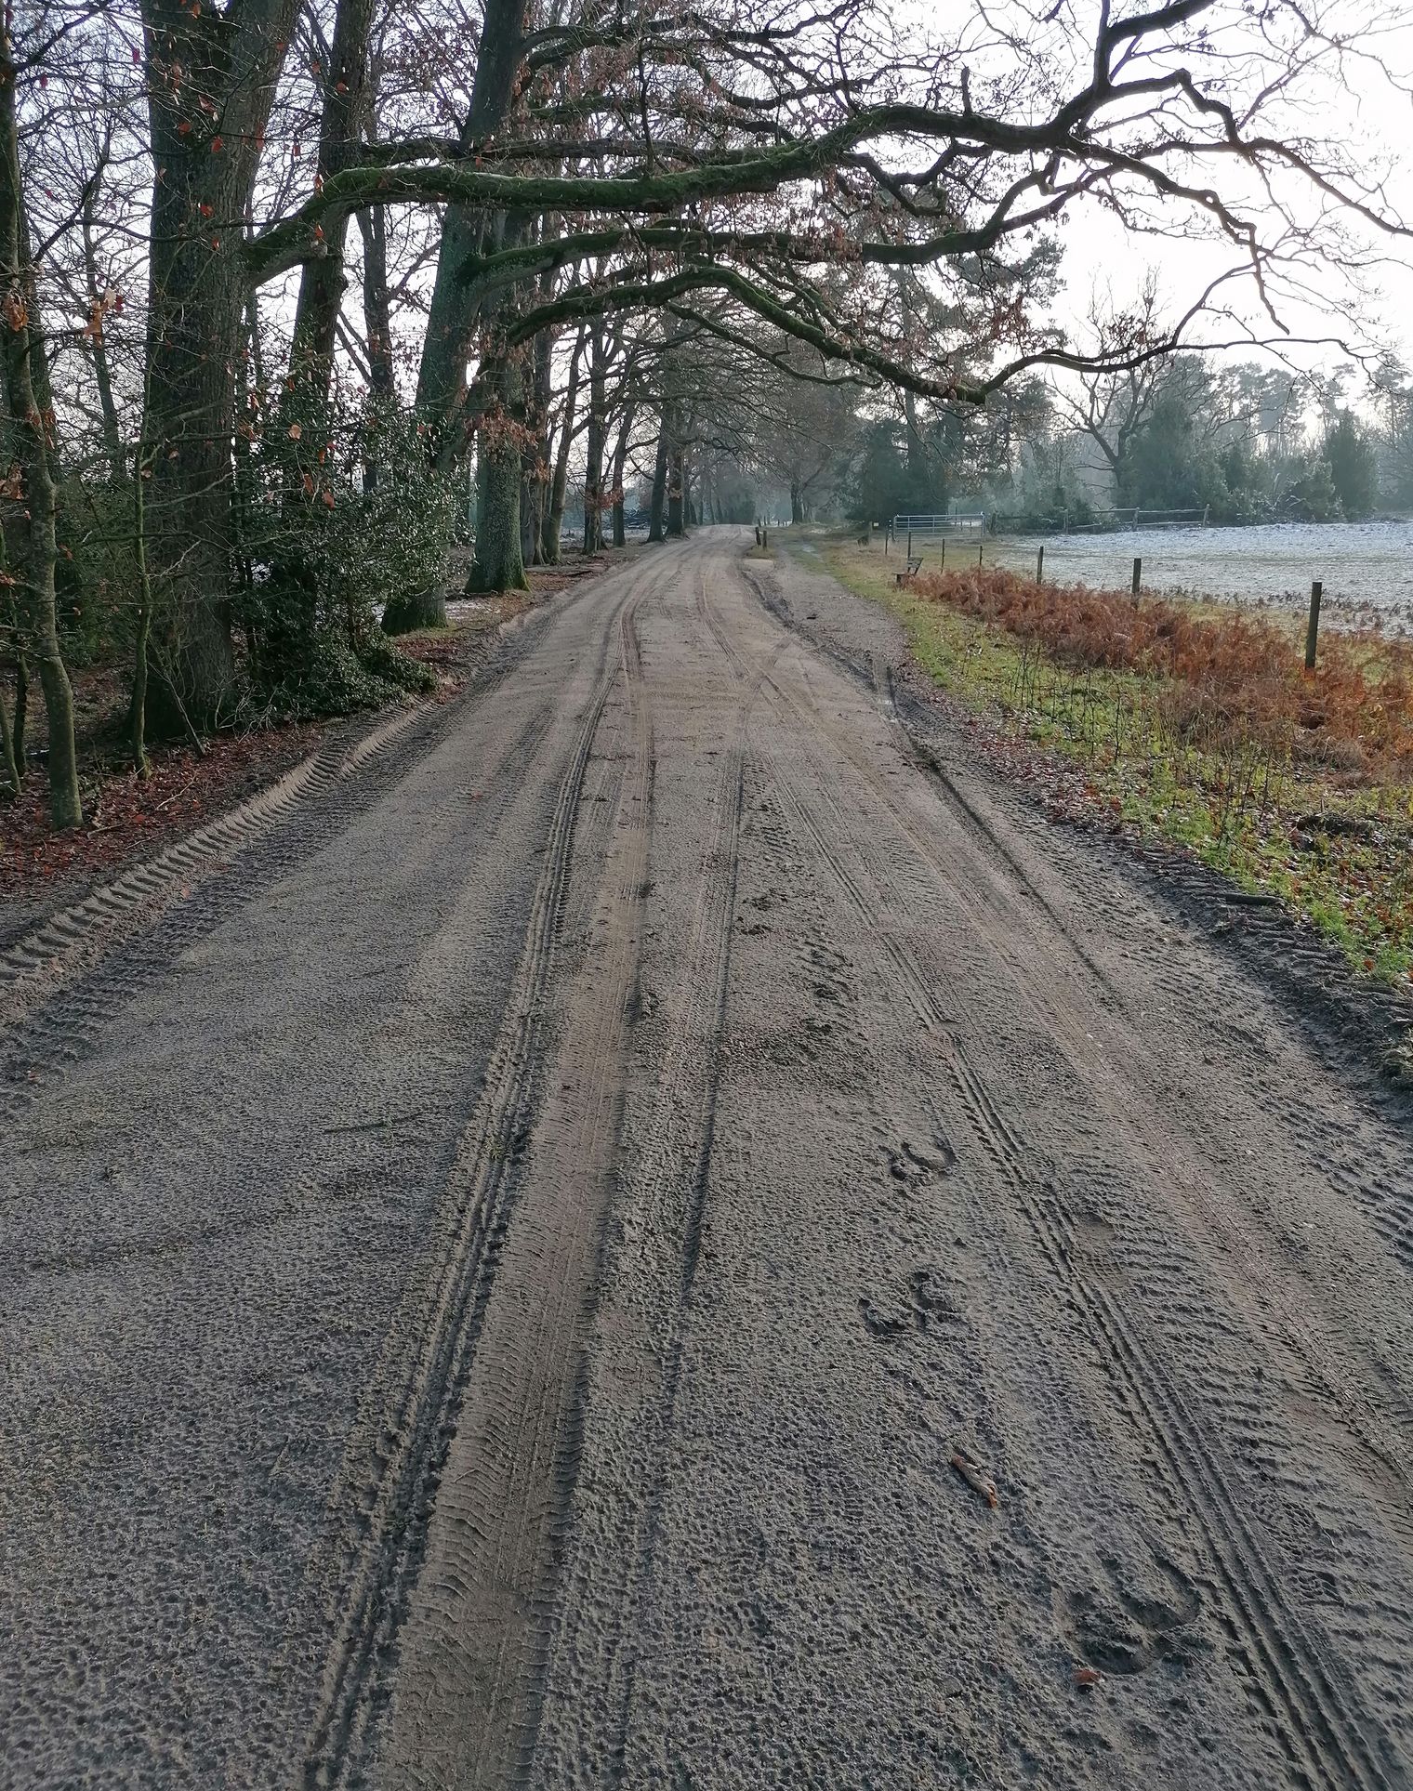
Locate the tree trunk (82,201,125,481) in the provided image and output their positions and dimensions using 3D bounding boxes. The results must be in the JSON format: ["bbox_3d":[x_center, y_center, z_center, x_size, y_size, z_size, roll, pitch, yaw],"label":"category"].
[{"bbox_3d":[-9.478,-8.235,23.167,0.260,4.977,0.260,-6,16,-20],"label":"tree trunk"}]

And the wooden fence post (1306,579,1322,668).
[{"bbox_3d":[6.120,-2.680,14.805,0.100,0.922,0.100,6,16,21],"label":"wooden fence post"}]

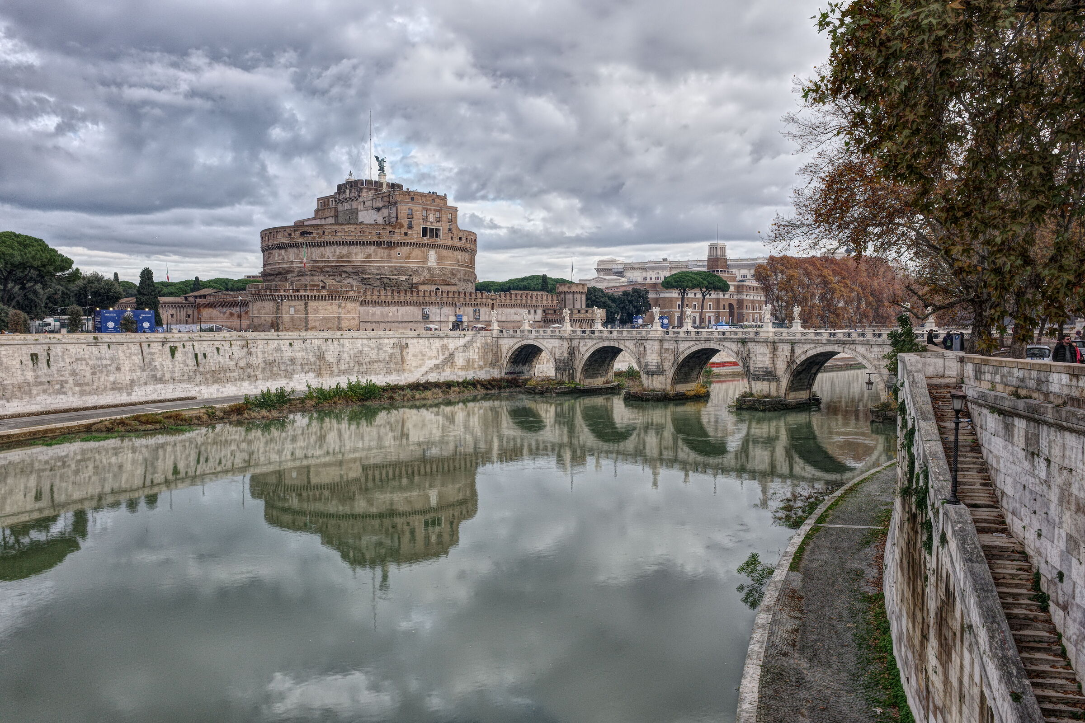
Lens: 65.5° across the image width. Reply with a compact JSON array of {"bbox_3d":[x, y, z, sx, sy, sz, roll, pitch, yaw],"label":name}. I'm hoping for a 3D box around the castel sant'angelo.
[{"bbox_3d":[-53.000,-33.563,260.994,100.000,51.000,100.000,-2,3,-44],"label":"castel sant'angelo"}]

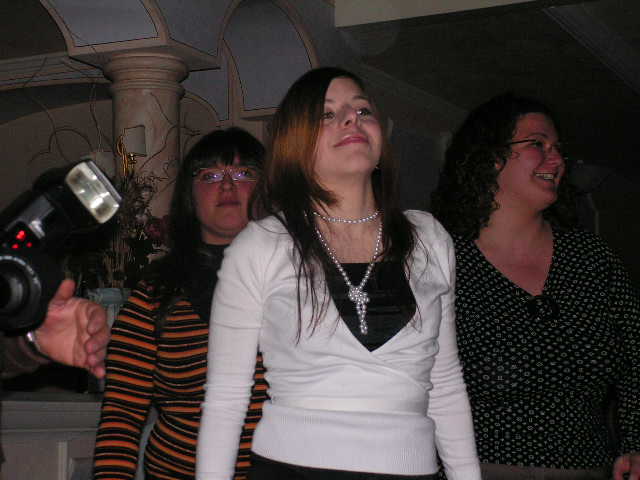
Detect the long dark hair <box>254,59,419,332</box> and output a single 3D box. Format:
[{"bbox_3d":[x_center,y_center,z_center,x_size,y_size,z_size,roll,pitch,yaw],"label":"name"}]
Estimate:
[{"bbox_3d":[0.023,-0.067,2.720,0.255,0.445,0.260,1,-5,-18],"label":"long dark hair"}]

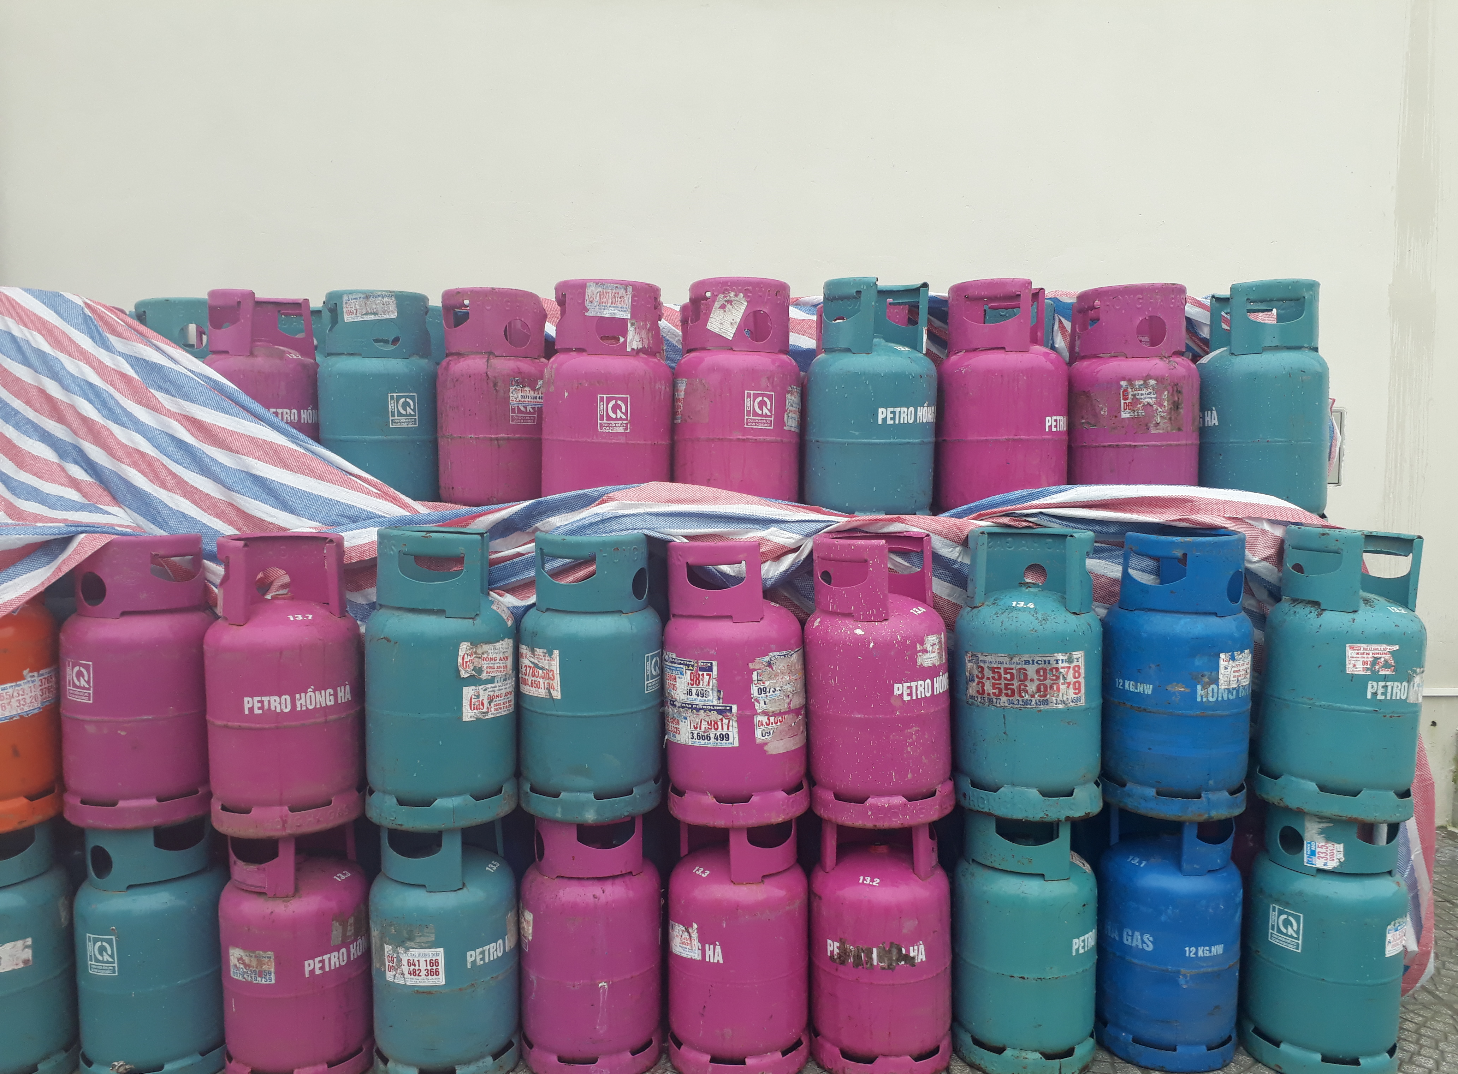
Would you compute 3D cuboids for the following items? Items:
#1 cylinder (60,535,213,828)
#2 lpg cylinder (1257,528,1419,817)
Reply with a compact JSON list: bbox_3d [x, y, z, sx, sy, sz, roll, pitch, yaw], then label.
[{"bbox_3d":[-1.249,0.285,2.426,0.303,0.589,0.303,4,5,20],"label":"cylinder"},{"bbox_3d":[1.318,0.280,2.445,0.304,0.585,0.304,0,4,-19],"label":"lpg cylinder"}]

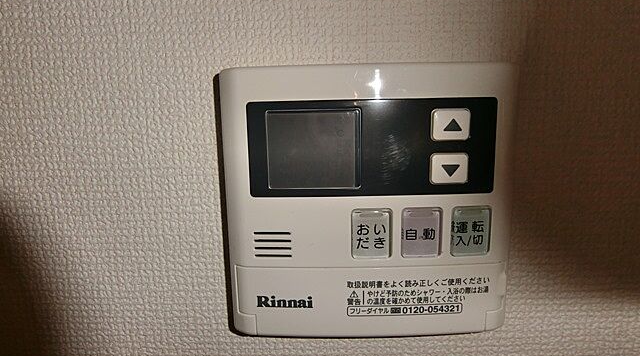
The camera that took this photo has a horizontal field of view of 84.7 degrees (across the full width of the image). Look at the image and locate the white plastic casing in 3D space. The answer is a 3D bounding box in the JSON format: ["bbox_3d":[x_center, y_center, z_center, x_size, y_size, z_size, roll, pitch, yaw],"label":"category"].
[{"bbox_3d":[0.021,0.012,0.158,0.126,0.120,0.020,-1,7,0],"label":"white plastic casing"}]

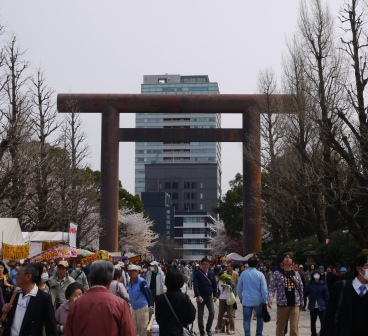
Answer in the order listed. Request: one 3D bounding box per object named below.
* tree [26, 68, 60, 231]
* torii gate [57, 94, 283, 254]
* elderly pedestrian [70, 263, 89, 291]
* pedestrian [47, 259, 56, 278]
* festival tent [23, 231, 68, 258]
[{"bbox_3d":[-12.105,0.585,66.430,3.400,18.300,3.200,0,-7,0],"label":"tree"},{"bbox_3d":[-0.314,2.107,106.043,34.100,25.000,2.600,0,-7,0],"label":"torii gate"},{"bbox_3d":[-2.882,3.439,21.541,0.500,1.620,0.340,-2,-7,15],"label":"elderly pedestrian"},{"bbox_3d":[-3.366,3.210,20.058,0.480,1.710,0.320,-1,-7,5],"label":"pedestrian"},{"bbox_3d":[-7.312,4.961,40.699,3.000,3.300,3.200,0,-7,0],"label":"festival tent"}]

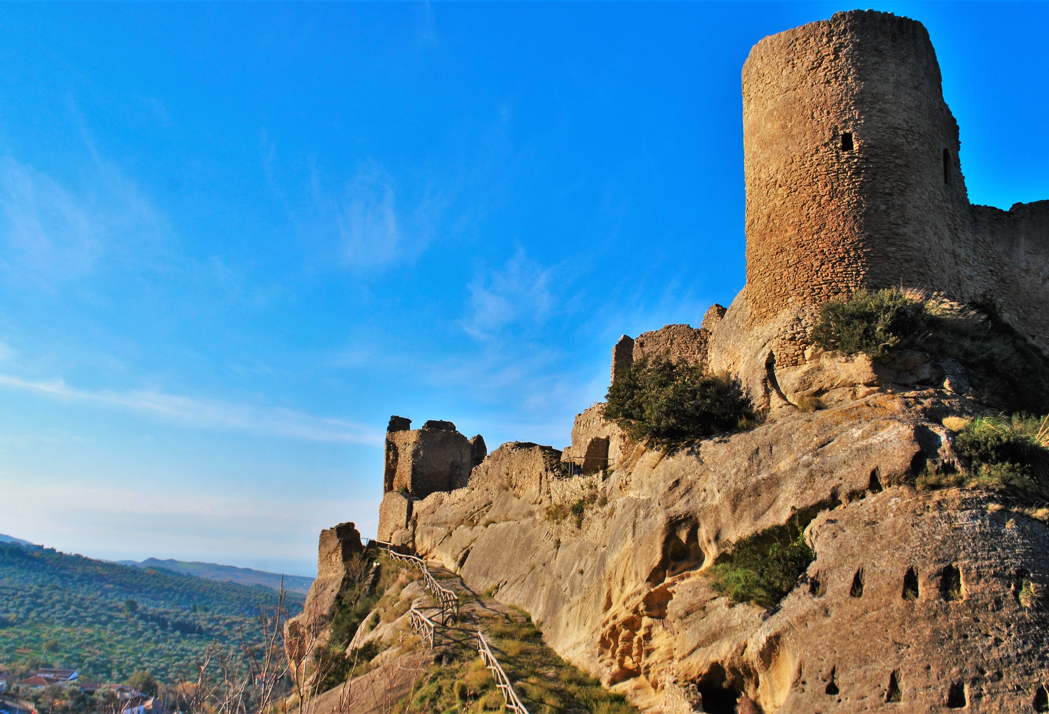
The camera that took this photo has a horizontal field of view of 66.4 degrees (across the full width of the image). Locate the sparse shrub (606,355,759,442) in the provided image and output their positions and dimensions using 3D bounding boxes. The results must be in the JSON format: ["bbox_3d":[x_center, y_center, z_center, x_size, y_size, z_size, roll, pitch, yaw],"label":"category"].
[{"bbox_3d":[7.045,1.974,36.500,6.500,3.700,4.500,-2,-14,11],"label":"sparse shrub"}]

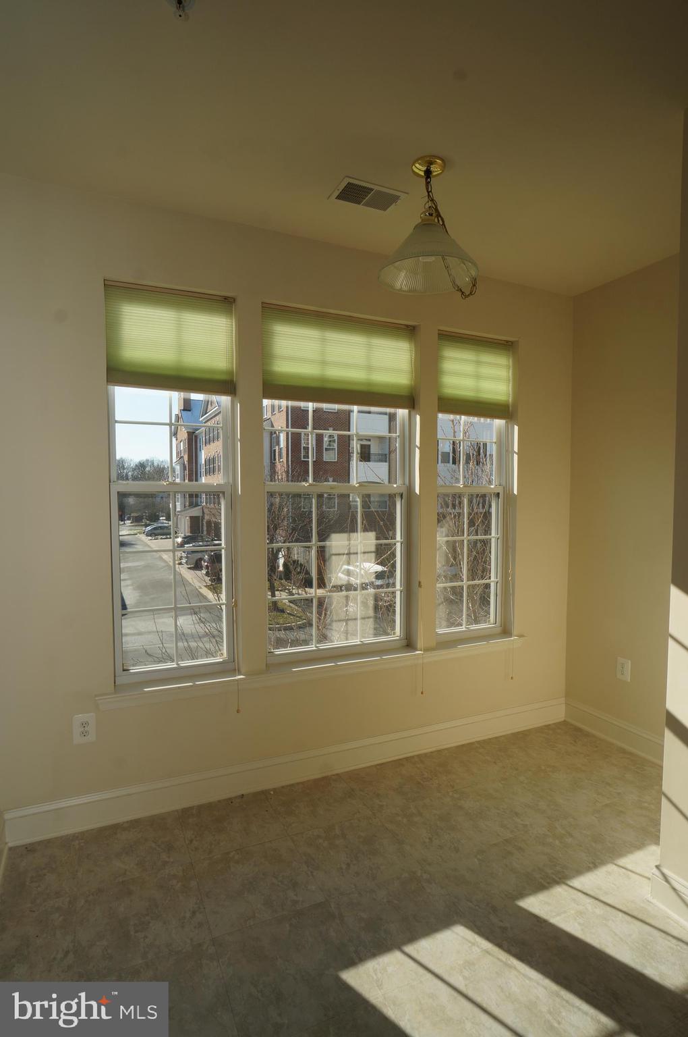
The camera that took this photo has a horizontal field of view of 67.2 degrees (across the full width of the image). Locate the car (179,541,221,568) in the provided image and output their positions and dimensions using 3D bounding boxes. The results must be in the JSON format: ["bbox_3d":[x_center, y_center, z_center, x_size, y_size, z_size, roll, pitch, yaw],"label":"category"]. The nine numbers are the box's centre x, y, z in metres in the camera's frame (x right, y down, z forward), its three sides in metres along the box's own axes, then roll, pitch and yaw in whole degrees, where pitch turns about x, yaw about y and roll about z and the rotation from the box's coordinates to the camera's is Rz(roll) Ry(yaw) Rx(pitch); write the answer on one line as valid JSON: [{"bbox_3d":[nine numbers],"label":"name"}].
[{"bbox_3d":[-8.054,2.269,33.605,4.600,1.660,1.850,-1,3,-24],"label":"car"}]

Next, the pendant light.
[{"bbox_3d":[0.327,-1.143,2.005,0.386,0.425,0.386,0,3,0],"label":"pendant light"}]

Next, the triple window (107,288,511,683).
[{"bbox_3d":[-0.020,-0.147,2.784,2.268,1.793,0.120,-1,3,-24],"label":"triple window"}]

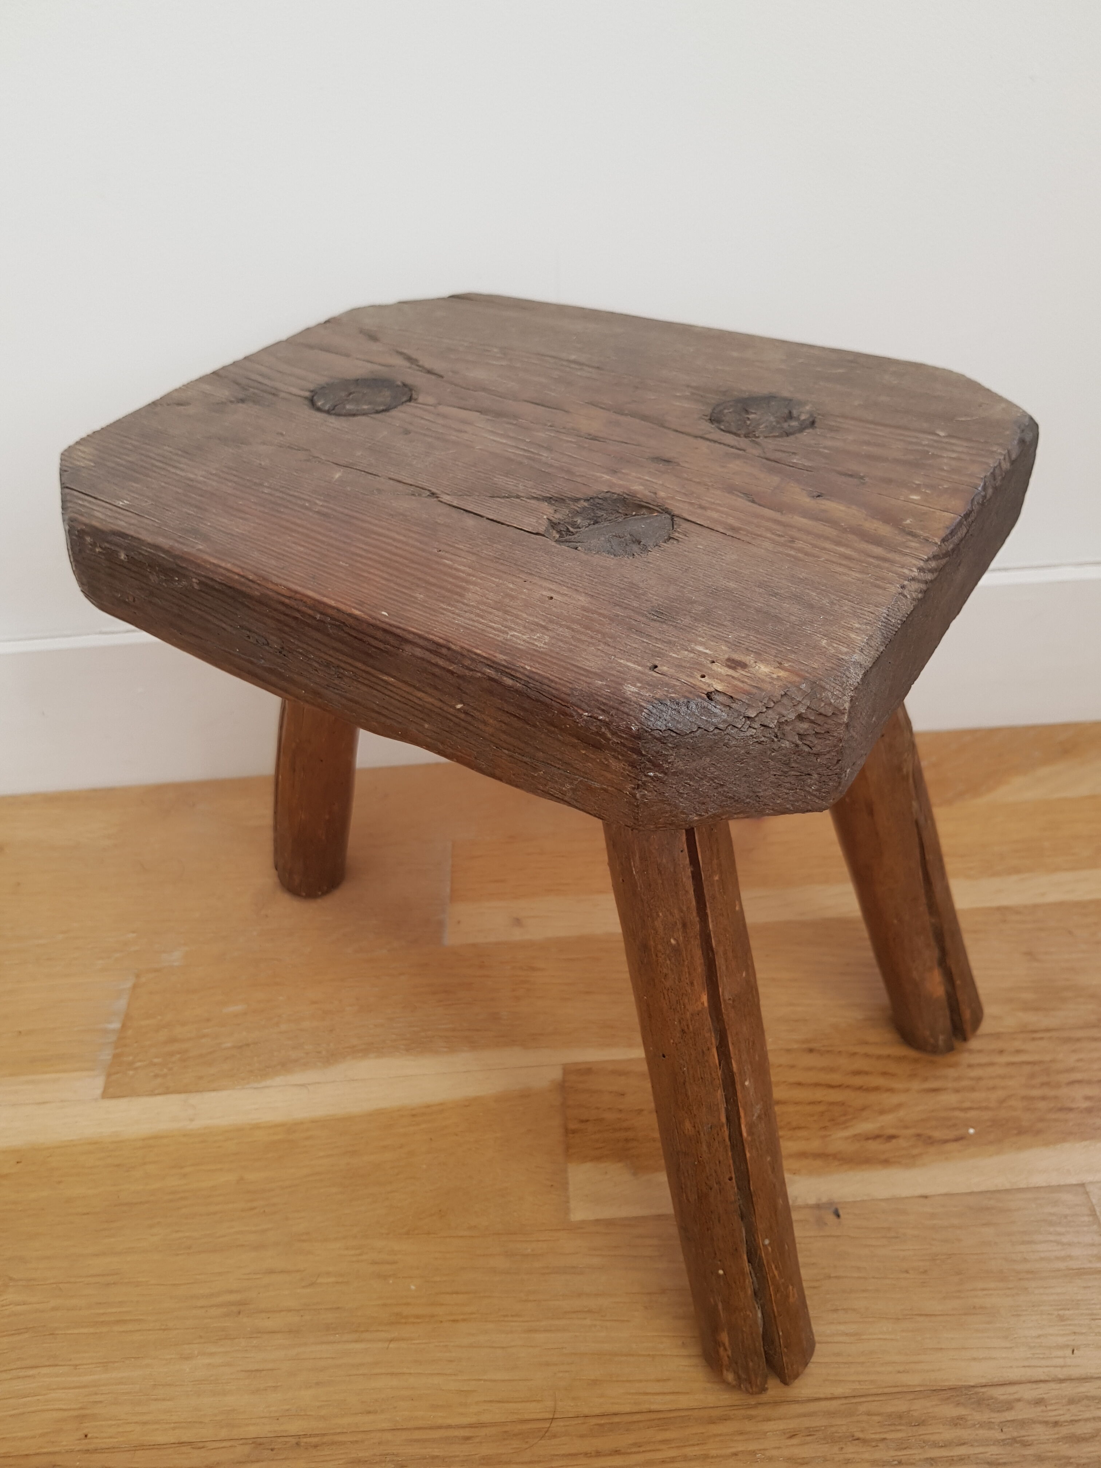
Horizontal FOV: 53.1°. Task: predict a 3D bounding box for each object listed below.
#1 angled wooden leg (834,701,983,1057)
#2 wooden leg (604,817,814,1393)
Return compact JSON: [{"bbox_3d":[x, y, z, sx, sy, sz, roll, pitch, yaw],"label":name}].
[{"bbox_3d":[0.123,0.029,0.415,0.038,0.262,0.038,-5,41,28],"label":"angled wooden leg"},{"bbox_3d":[0.049,0.102,0.345,0.038,0.265,0.038,-19,25,-15],"label":"wooden leg"}]

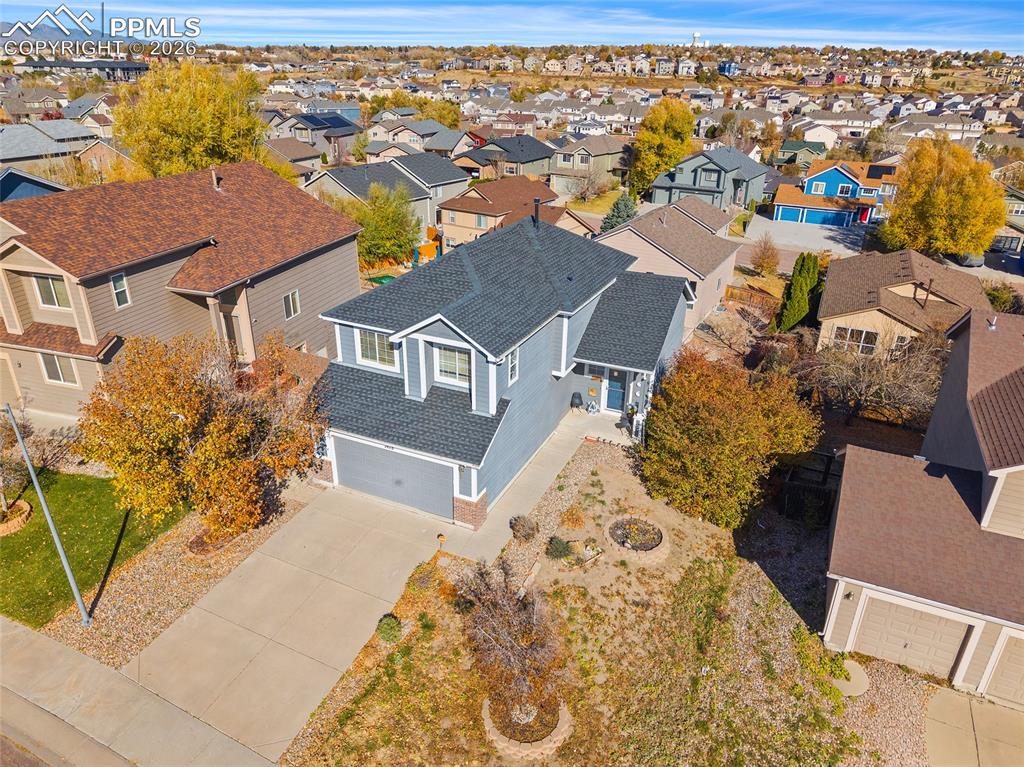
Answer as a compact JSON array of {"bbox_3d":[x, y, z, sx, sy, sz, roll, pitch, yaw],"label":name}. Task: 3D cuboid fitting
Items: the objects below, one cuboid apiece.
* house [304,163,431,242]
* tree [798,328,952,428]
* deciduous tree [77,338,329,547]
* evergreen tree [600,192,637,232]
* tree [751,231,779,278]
[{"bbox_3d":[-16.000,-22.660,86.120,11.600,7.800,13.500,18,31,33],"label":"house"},{"bbox_3d":[15.830,0.000,31.480,6.120,4.350,6.120,12,27,22],"label":"tree"},{"bbox_3d":[-9.890,1.920,22.550,7.200,6.300,6.900,11,28,23],"label":"deciduous tree"},{"bbox_3d":[11.920,-18.600,79.690,4.000,5.700,4.000,11,28,23],"label":"evergreen tree"},{"bbox_3d":[21.980,-11.140,61.480,2.320,3.860,2.320,12,27,22],"label":"tree"}]

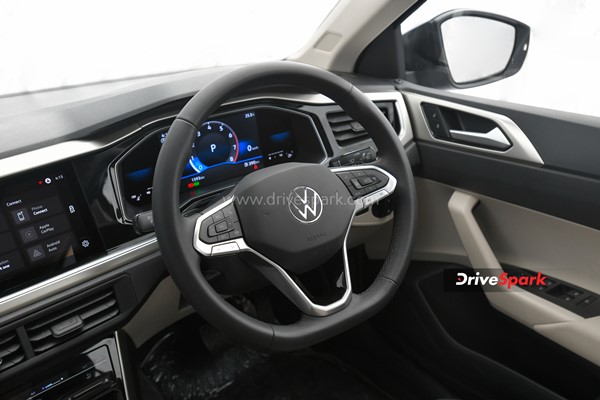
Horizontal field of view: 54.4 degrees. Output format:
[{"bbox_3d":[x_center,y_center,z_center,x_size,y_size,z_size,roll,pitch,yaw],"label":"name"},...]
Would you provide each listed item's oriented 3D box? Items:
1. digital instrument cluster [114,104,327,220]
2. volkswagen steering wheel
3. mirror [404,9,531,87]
[{"bbox_3d":[-0.112,-0.065,0.857,0.325,0.108,0.040,-18,3,-33],"label":"digital instrument cluster"},{"bbox_3d":[-0.016,0.002,0.745,0.370,0.352,0.095,-18,2,-33],"label":"volkswagen steering wheel"},{"bbox_3d":[0.323,-0.288,1.110,0.225,0.148,0.115,-11,26,-21],"label":"mirror"}]

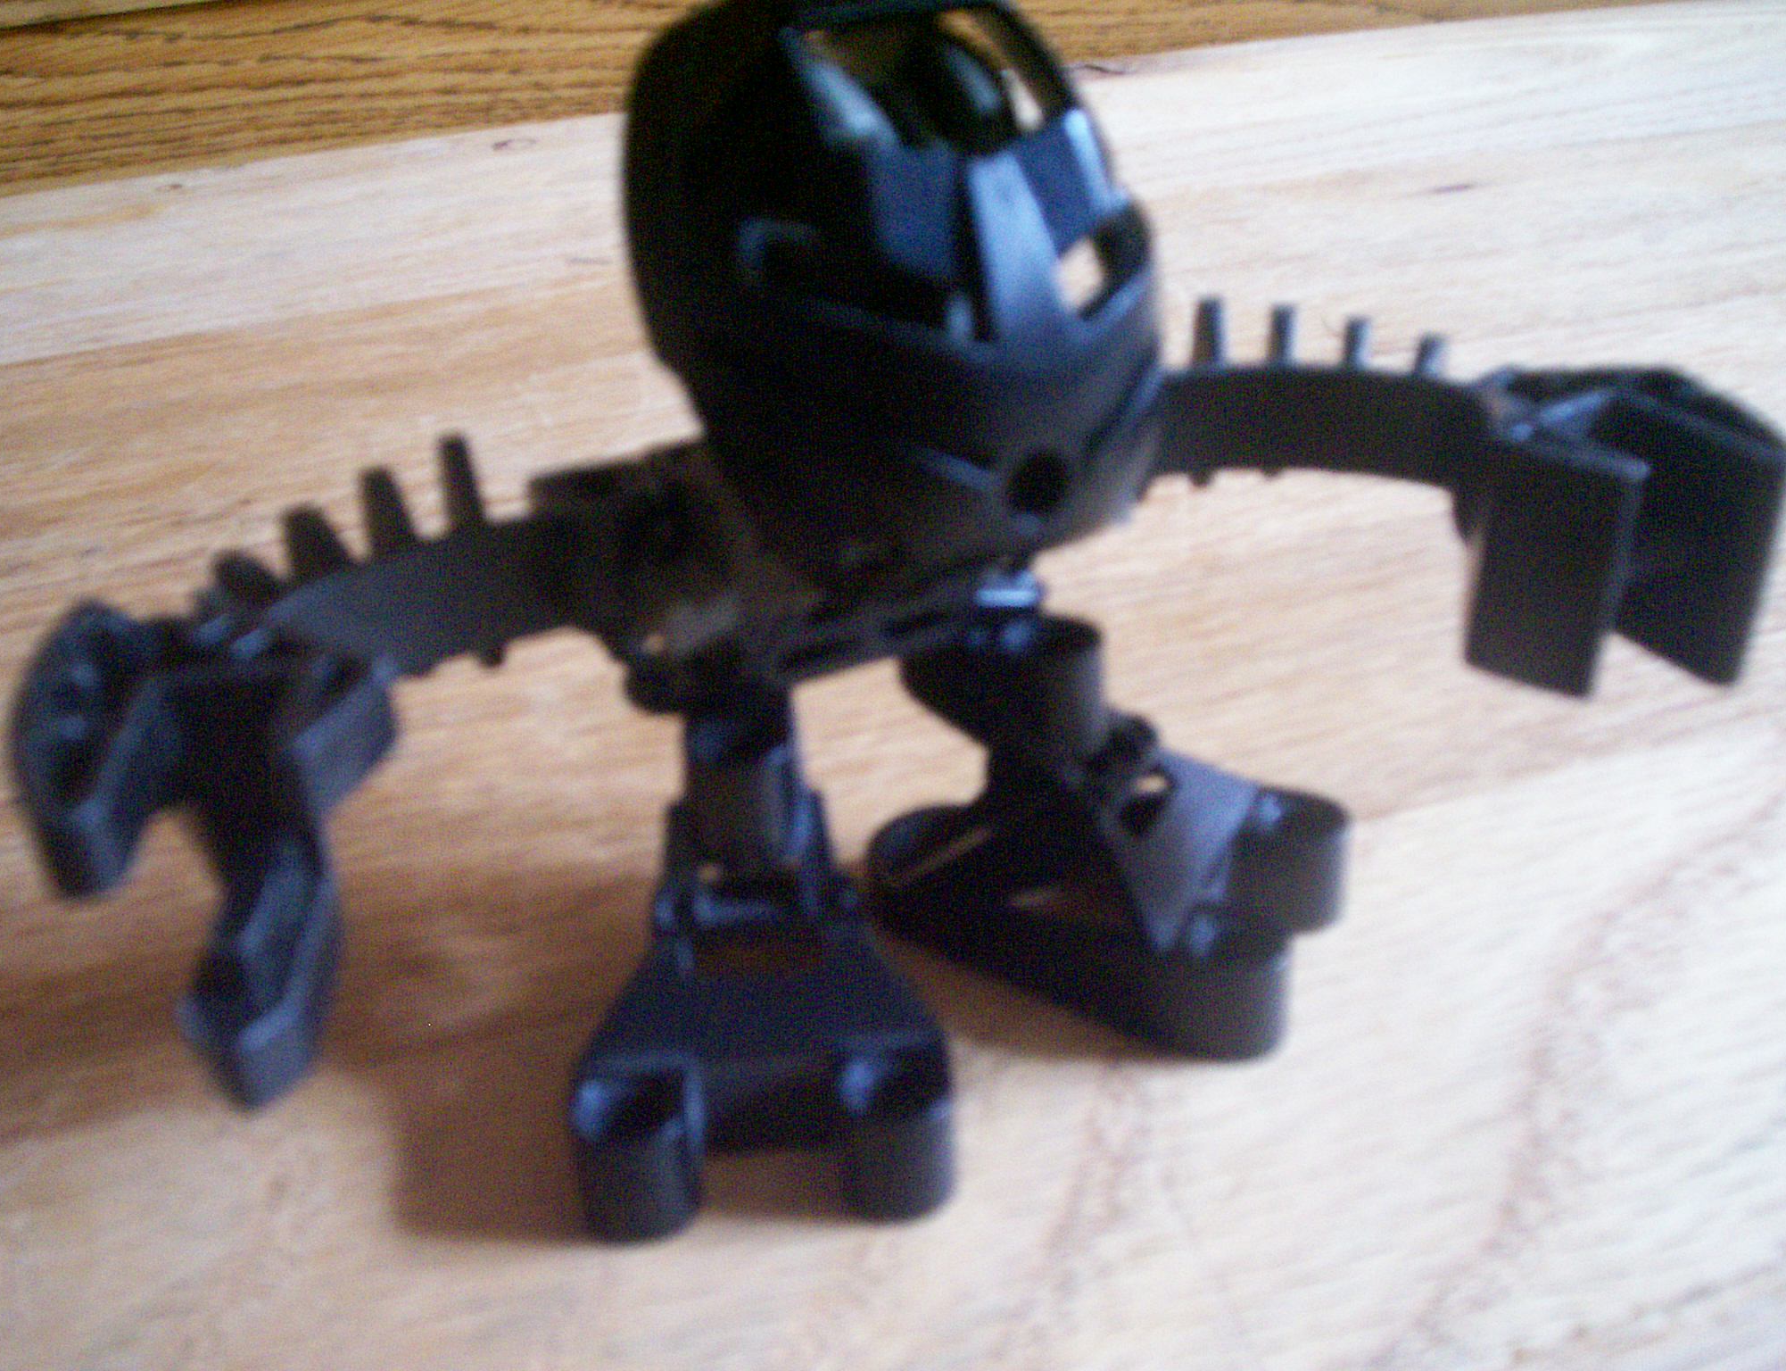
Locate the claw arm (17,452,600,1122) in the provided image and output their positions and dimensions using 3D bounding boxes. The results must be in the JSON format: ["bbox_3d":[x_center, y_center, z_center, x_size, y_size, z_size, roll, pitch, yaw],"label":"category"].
[{"bbox_3d":[-0.033,0.001,0.108,0.020,0.023,0.042,8,31,17],"label":"claw arm"}]

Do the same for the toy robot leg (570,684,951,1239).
[{"bbox_3d":[-0.009,0.015,0.125,0.024,0.025,0.034,-3,29,-2],"label":"toy robot leg"}]

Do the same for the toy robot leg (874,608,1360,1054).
[{"bbox_3d":[0.014,0.007,0.138,0.034,0.025,0.024,10,31,20],"label":"toy robot leg"}]

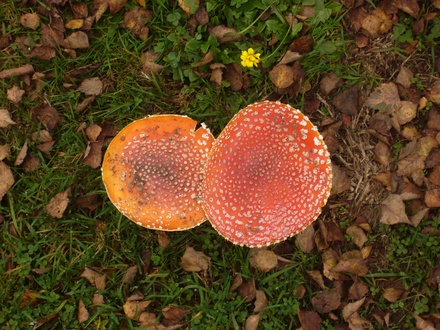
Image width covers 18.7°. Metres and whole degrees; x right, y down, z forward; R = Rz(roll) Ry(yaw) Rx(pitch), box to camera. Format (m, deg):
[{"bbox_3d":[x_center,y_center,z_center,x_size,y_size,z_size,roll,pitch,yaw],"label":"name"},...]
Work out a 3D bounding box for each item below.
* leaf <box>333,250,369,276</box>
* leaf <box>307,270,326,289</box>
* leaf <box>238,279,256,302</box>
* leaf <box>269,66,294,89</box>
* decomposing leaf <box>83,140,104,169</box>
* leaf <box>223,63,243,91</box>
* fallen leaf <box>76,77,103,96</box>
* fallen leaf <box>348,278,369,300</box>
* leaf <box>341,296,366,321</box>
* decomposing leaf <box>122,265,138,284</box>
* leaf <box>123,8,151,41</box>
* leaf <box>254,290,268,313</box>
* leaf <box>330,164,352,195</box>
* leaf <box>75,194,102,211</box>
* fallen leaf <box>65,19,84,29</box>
[{"bbox_3d":[0.154,0.116,1.574,0.041,0.014,0.029,-6,83,-1],"label":"leaf"},{"bbox_3d":[0.115,0.135,1.574,0.013,0.010,0.028,-43,85,-5],"label":"leaf"},{"bbox_3d":[0.032,0.147,1.567,0.021,0.012,0.028,-10,81,-2],"label":"leaf"},{"bbox_3d":[0.074,-0.106,1.597,0.029,0.009,0.030,14,81,2],"label":"leaf"},{"bbox_3d":[-0.142,-0.012,1.504,0.022,0.012,0.032,7,81,1],"label":"decomposing leaf"},{"bbox_3d":[0.015,-0.105,1.597,0.021,0.010,0.034,-14,81,-2],"label":"leaf"},{"bbox_3d":[-0.157,-0.094,1.604,0.032,0.010,0.023,-19,81,-3],"label":"fallen leaf"},{"bbox_3d":[0.163,0.148,1.572,0.022,0.010,0.025,6,83,1],"label":"fallen leaf"},{"bbox_3d":[0.157,0.169,1.568,0.014,0.013,0.034,42,85,5],"label":"leaf"},{"bbox_3d":[-0.106,0.129,1.574,0.014,0.010,0.024,32,84,4],"label":"decomposing leaf"},{"bbox_3d":[-0.096,-0.161,1.526,0.029,0.010,0.037,-29,82,-4],"label":"leaf"},{"bbox_3d":[0.049,0.160,1.561,0.016,0.012,0.026,0,80,0],"label":"leaf"},{"bbox_3d":[0.141,0.017,1.591,0.029,0.012,0.036,0,80,0],"label":"leaf"},{"bbox_3d":[-0.146,0.042,1.496,0.030,0.010,0.018,8,81,1],"label":"leaf"},{"bbox_3d":[-0.166,-0.162,1.526,0.023,0.007,0.013,-8,81,-1],"label":"fallen leaf"}]

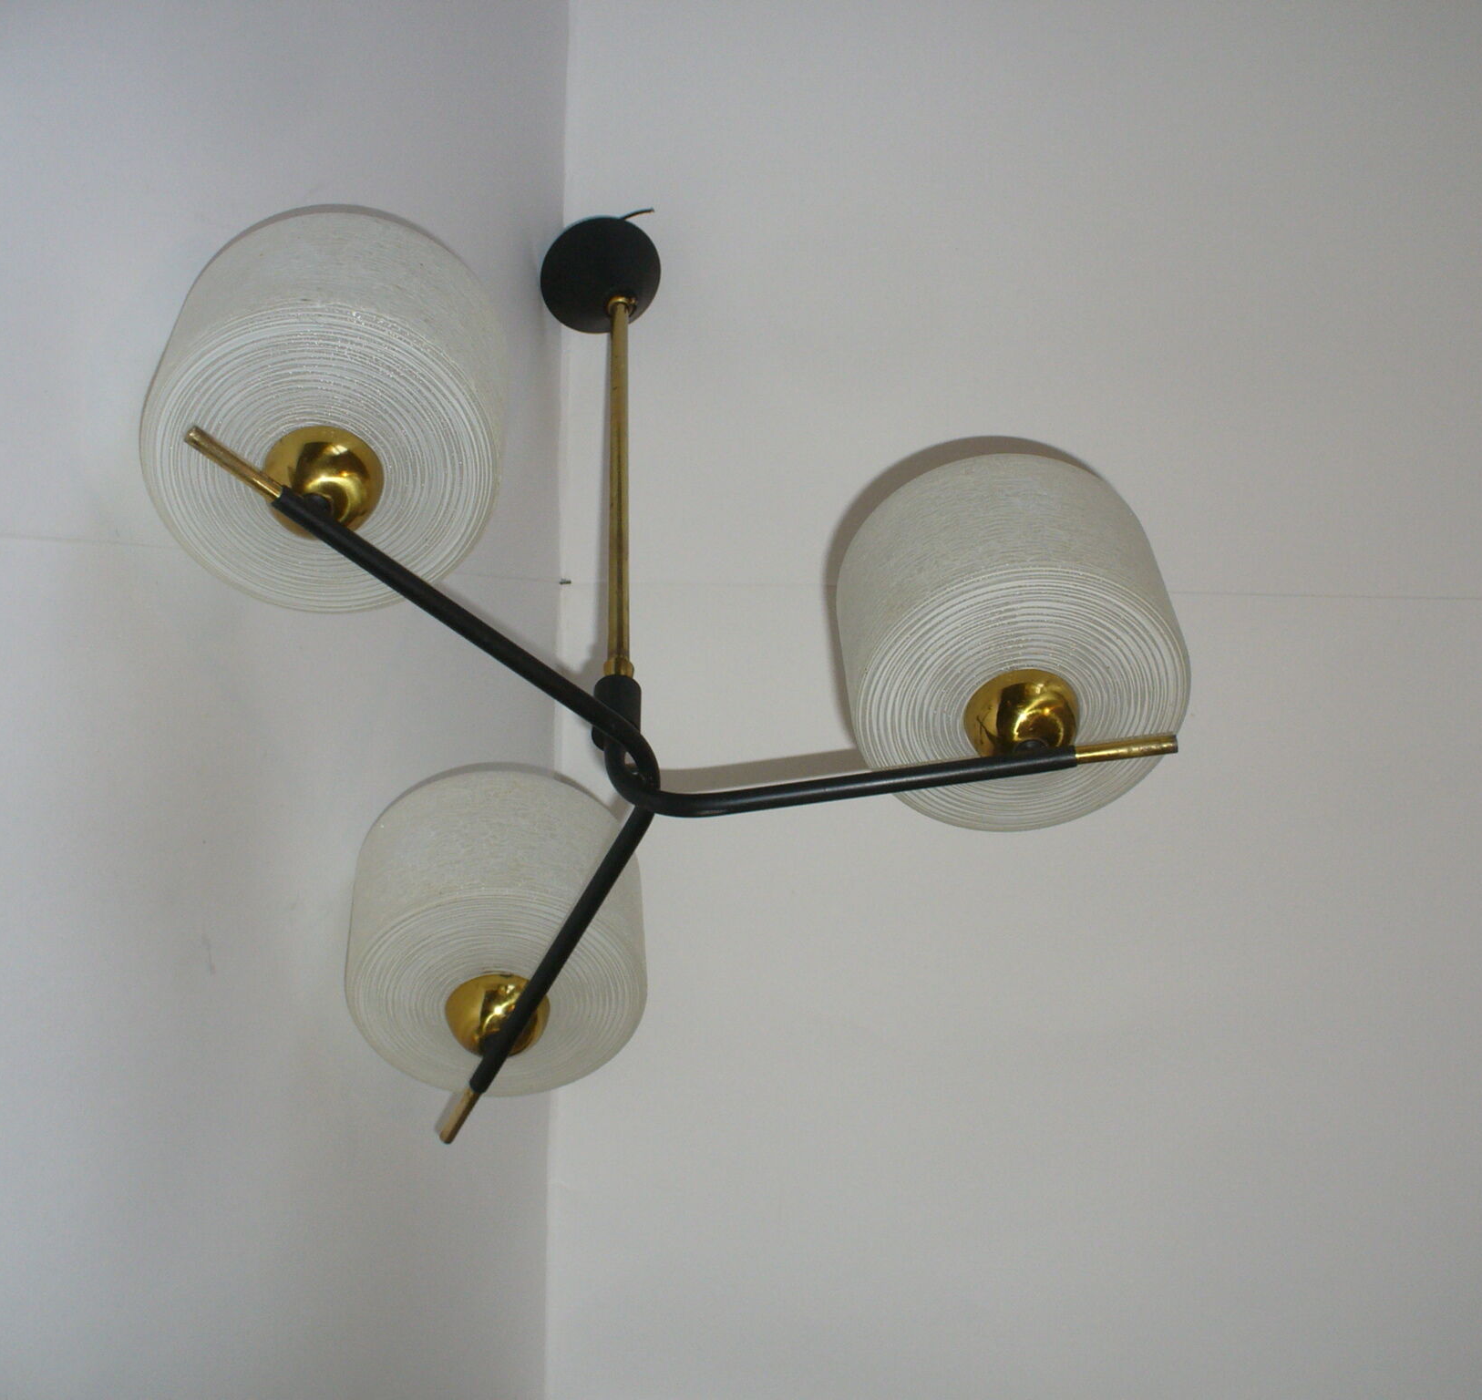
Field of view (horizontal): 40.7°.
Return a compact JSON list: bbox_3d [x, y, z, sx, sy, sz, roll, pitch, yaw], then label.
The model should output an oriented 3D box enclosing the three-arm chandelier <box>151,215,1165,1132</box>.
[{"bbox_3d":[-0.097,-0.098,1.311,0.655,0.551,0.493,-95,-156,-53],"label":"three-arm chandelier"}]

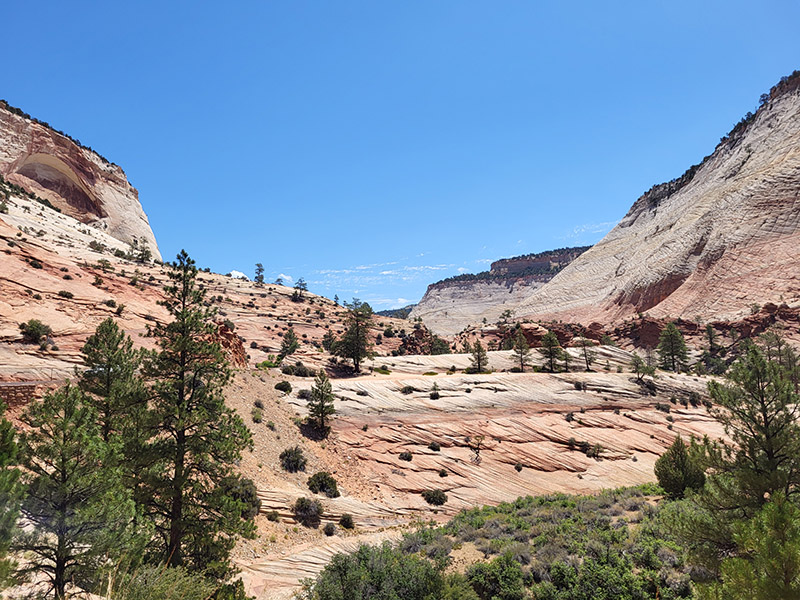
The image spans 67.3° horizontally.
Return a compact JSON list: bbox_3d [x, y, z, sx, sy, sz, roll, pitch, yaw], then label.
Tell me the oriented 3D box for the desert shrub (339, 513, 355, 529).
[{"bbox_3d":[-4.430,18.390,50.000,1.290,1.240,1.230,0,-2,0],"label":"desert shrub"}]

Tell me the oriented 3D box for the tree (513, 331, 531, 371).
[{"bbox_3d":[19.210,8.020,95.000,3.160,6.880,3.000,0,-2,0],"label":"tree"}]

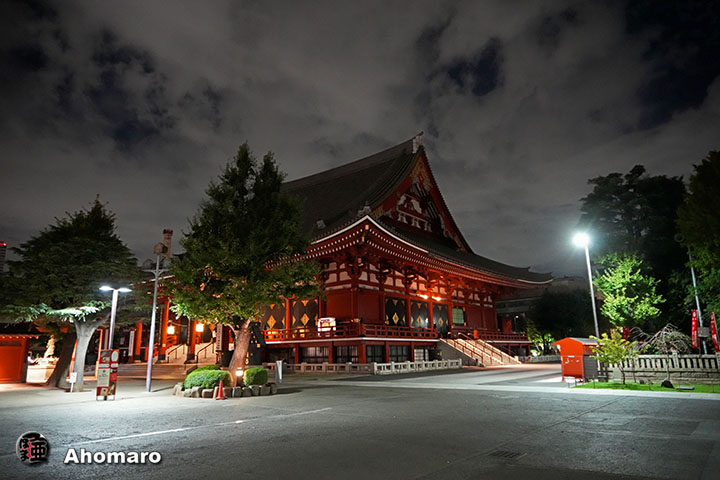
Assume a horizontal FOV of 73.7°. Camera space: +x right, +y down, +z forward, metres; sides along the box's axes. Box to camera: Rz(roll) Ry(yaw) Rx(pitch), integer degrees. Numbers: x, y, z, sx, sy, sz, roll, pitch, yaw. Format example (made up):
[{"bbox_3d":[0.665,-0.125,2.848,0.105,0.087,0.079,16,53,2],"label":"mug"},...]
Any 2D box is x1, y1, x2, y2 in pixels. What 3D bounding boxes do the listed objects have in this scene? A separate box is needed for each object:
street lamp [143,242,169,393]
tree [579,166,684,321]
[{"bbox_3d":[-10.291,3.756,24.097,1.300,7.410,0.700,-1,-14,0],"label":"street lamp"},{"bbox_3d":[24.840,1.862,42.619,9.780,18.250,9.780,-1,-14,0],"label":"tree"}]

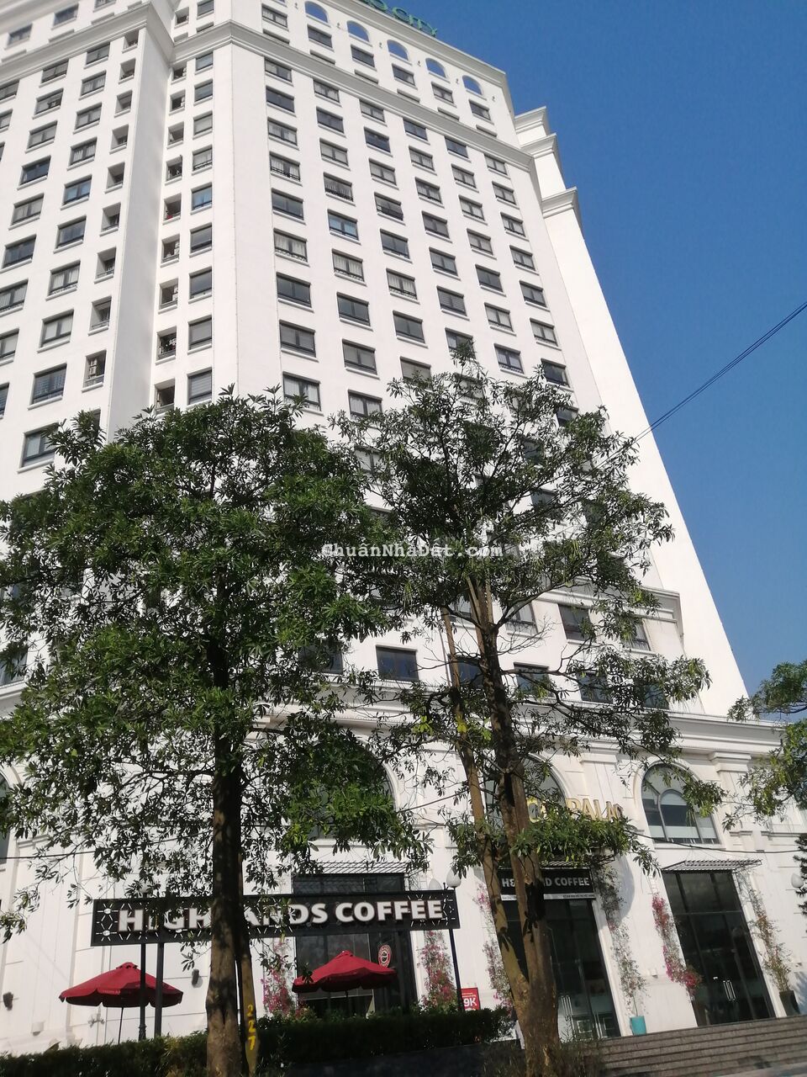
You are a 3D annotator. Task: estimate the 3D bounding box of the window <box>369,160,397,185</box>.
[{"bbox_3d":[-1.230,-21.758,48.412,1.706,1.757,0.200,10,-36,-27],"label":"window"}]

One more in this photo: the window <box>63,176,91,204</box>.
[{"bbox_3d":[-16.360,-17.413,40.663,1.583,1.625,0.200,-15,-32,11],"label":"window"}]

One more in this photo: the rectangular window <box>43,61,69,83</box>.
[{"bbox_3d":[-20.796,-27.854,48.330,1.784,1.668,0.200,-15,-32,11],"label":"rectangular window"}]

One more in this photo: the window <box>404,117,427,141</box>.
[{"bbox_3d":[0.763,-26.453,52.449,1.620,1.500,0.160,10,-36,-27],"label":"window"}]

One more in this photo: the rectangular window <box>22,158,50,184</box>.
[{"bbox_3d":[-19.250,-19.124,42.405,1.706,1.757,0.200,-15,-32,11],"label":"rectangular window"}]

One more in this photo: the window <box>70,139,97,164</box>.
[{"bbox_3d":[-16.747,-20.156,42.363,1.583,1.625,0.200,-15,-32,11],"label":"window"}]

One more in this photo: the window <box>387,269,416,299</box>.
[{"bbox_3d":[-0.073,-13.612,43.453,1.739,1.625,0.200,10,-36,-27],"label":"window"}]

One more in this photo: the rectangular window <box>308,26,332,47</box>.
[{"bbox_3d":[-5.573,-33.312,53.910,1.739,1.625,0.200,10,-36,-27],"label":"rectangular window"}]

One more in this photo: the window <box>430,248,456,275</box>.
[{"bbox_3d":[2.308,-15.777,46.431,1.706,1.757,0.200,10,-36,-27],"label":"window"}]

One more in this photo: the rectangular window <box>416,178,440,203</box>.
[{"bbox_3d":[1.535,-21.405,50.068,1.716,1.546,0.200,10,-36,-27],"label":"rectangular window"}]

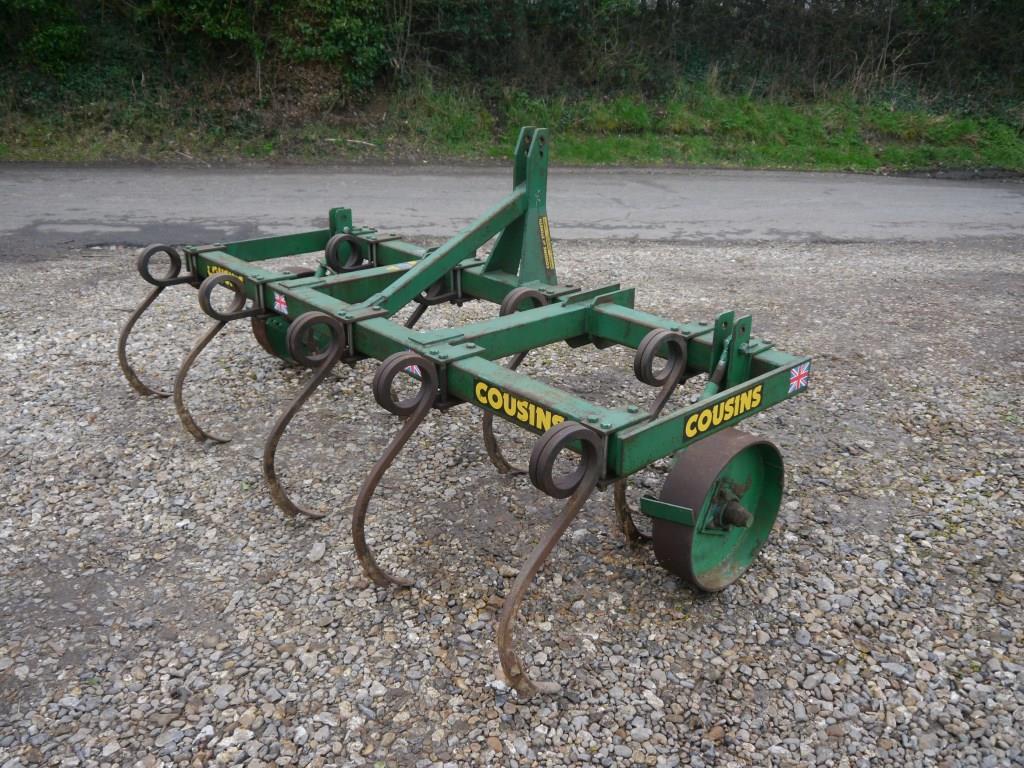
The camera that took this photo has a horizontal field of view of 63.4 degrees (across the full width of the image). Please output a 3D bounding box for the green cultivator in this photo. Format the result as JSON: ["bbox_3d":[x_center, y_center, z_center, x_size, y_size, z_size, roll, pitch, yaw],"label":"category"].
[{"bbox_3d":[-0.411,-0.275,3.200,1.394,1.335,2.781,-18,28,-38],"label":"green cultivator"}]

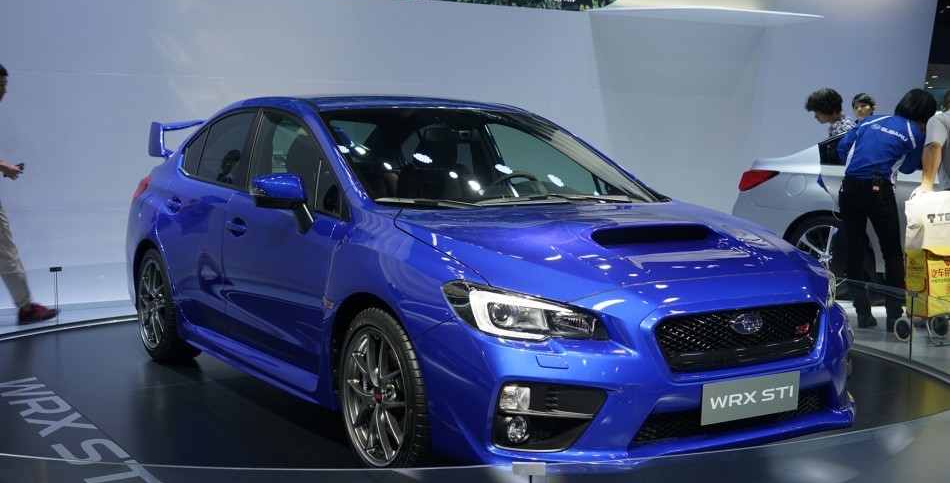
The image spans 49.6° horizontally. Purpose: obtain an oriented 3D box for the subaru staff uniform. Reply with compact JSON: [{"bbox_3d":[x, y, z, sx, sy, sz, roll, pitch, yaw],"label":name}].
[{"bbox_3d":[2.680,-0.119,6.800,0.530,1.420,0.480,4,5,33],"label":"subaru staff uniform"}]

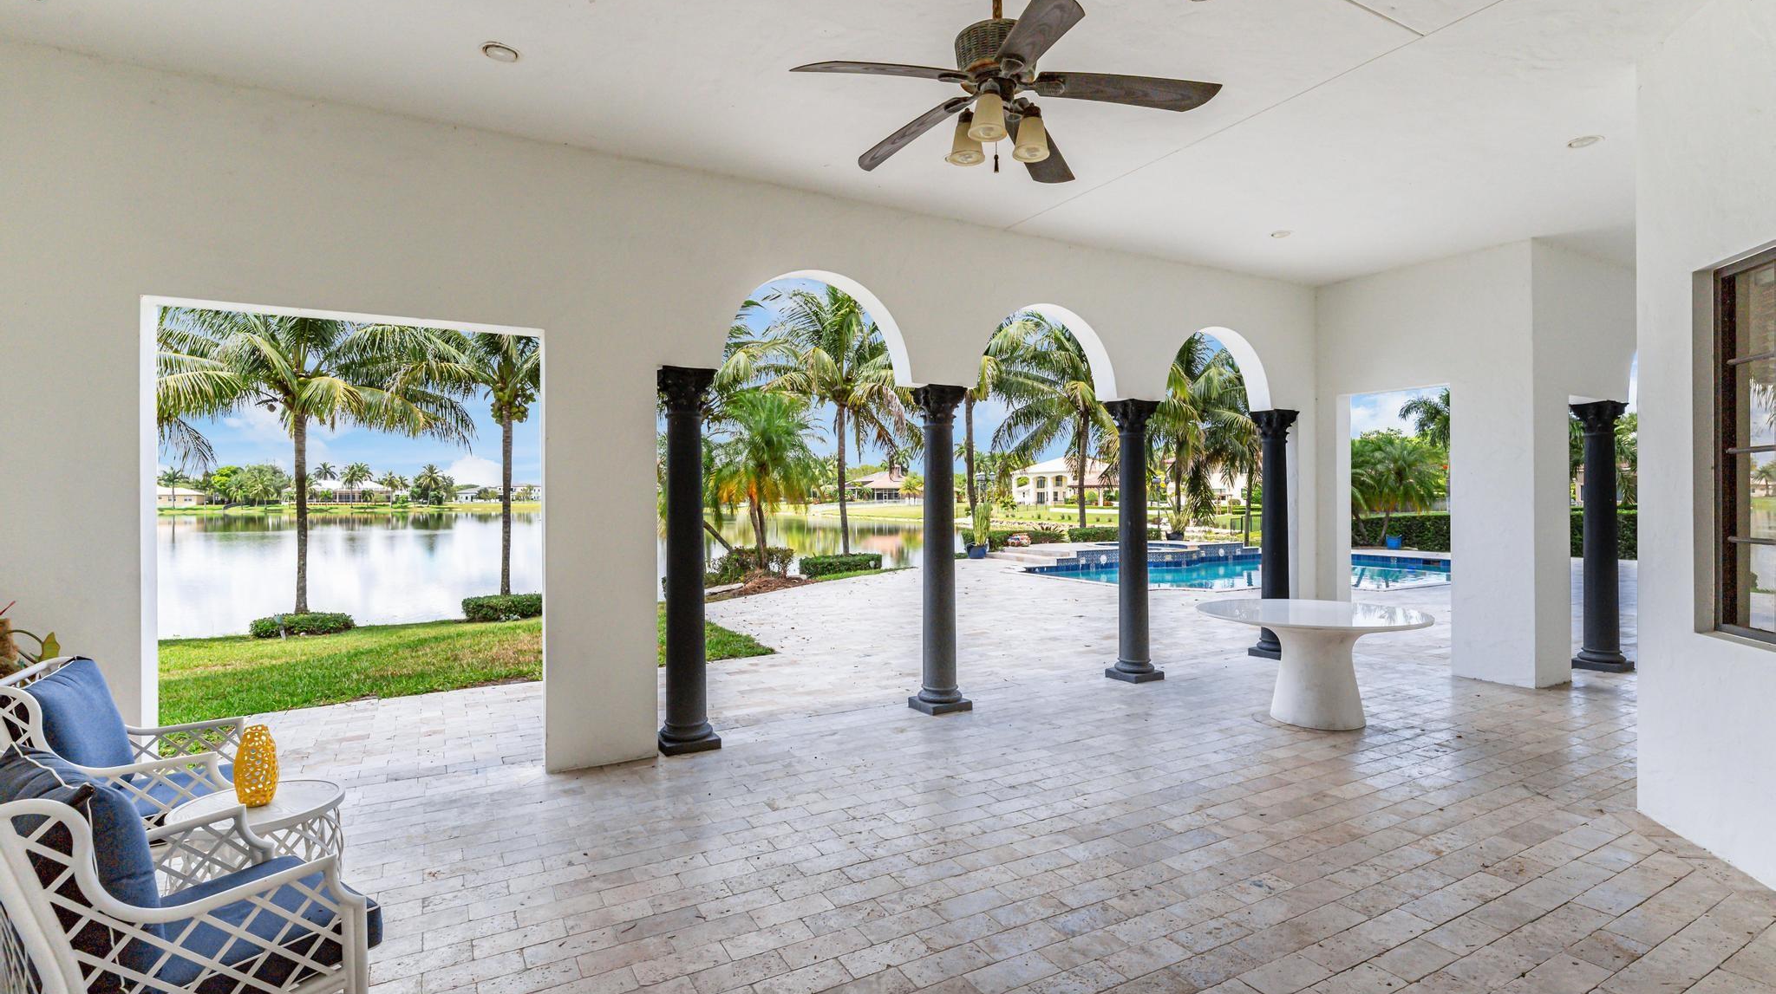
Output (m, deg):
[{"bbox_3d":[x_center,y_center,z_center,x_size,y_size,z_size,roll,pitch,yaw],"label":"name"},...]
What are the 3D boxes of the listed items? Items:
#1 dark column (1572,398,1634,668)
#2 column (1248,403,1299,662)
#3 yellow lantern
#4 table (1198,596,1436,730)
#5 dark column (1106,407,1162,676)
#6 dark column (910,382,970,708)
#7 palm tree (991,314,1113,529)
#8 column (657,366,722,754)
[{"bbox_3d":[6.526,0.359,7.201,0.341,2.413,0.341,0,0,-28],"label":"dark column"},{"bbox_3d":[3.806,0.370,7.755,0.341,2.413,0.341,0,0,-28],"label":"column"},{"bbox_3d":[-2.301,0.965,2.862,0.127,0.285,0.127,0,0,-28],"label":"yellow lantern"},{"bbox_3d":[3.048,1.205,5.660,1.473,0.759,1.473,0,0,-28],"label":"table"},{"bbox_3d":[2.156,0.379,6.895,0.341,2.413,0.341,0,0,-28],"label":"dark column"},{"bbox_3d":[0.394,0.389,5.976,0.341,2.413,0.341,0,0,-28],"label":"dark column"},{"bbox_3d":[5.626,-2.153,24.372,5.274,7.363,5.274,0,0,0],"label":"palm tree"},{"bbox_3d":[-1.288,0.399,5.099,0.341,2.413,0.341,0,0,-28],"label":"column"}]

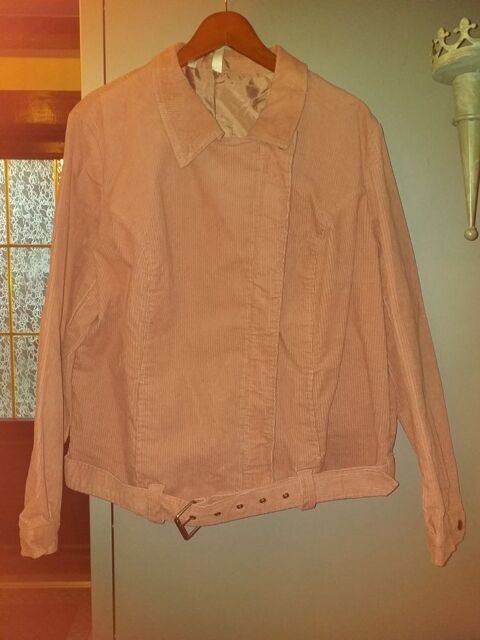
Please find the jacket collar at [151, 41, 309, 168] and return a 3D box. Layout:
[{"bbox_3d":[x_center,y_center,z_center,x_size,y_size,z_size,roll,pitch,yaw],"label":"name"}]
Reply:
[{"bbox_3d":[-0.016,-0.315,0.715,0.233,0.192,0.110,0,3,0],"label":"jacket collar"}]

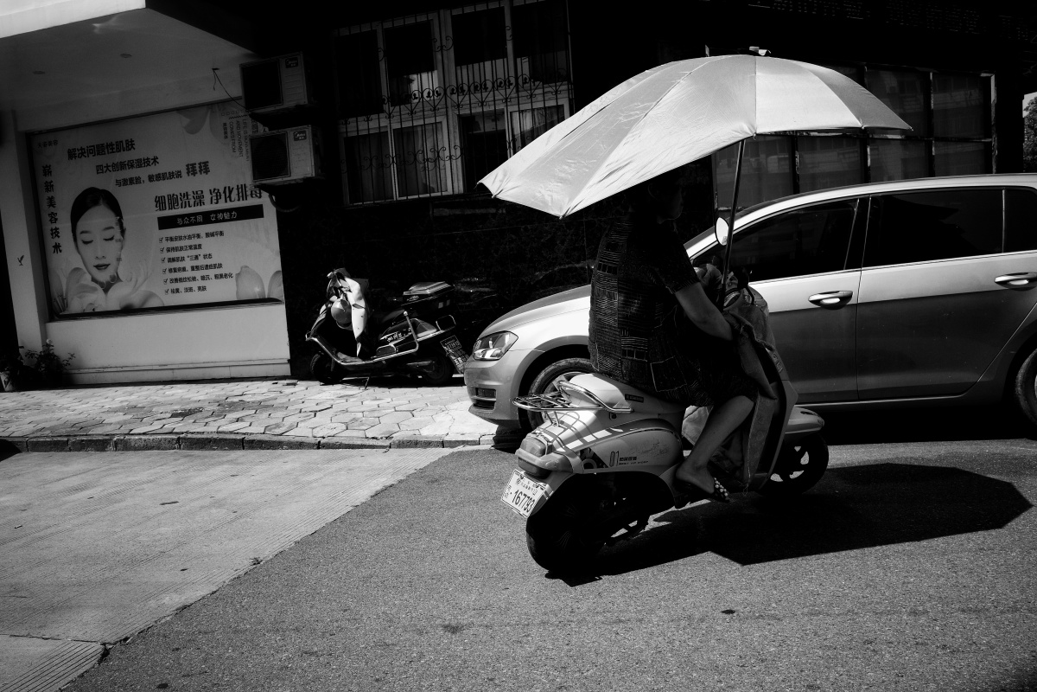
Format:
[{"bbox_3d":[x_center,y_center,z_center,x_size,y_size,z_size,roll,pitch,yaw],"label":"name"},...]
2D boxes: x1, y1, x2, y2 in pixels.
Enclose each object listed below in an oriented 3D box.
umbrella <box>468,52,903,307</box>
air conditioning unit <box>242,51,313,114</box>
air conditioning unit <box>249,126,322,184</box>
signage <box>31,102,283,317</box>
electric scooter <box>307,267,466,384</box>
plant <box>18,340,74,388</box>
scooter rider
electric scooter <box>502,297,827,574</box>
[{"bbox_3d":[0.596,-0.580,2.897,1.505,0.955,1.045,-5,17,-15],"label":"umbrella"},{"bbox_3d":[-2.704,-2.958,9.161,0.790,0.550,0.280,-3,5,16],"label":"air conditioning unit"},{"bbox_3d":[-2.626,-2.174,9.223,0.790,0.550,0.280,-3,5,16],"label":"air conditioning unit"},{"bbox_3d":[-4.573,-1.649,10.106,3.550,2.460,0.080,-3,5,16],"label":"signage"},{"bbox_3d":[-1.427,-0.184,8.253,1.780,1.150,0.660,-2,5,25],"label":"electric scooter"},{"bbox_3d":[-6.096,0.275,10.469,0.600,0.580,0.450,-3,5,16],"label":"plant"},{"bbox_3d":[0.584,-0.039,3.140,0.720,1.370,0.520,-8,6,-36],"label":"scooter rider"},{"bbox_3d":[0.680,0.248,3.233,1.740,1.020,0.660,-8,6,-36],"label":"electric scooter"}]

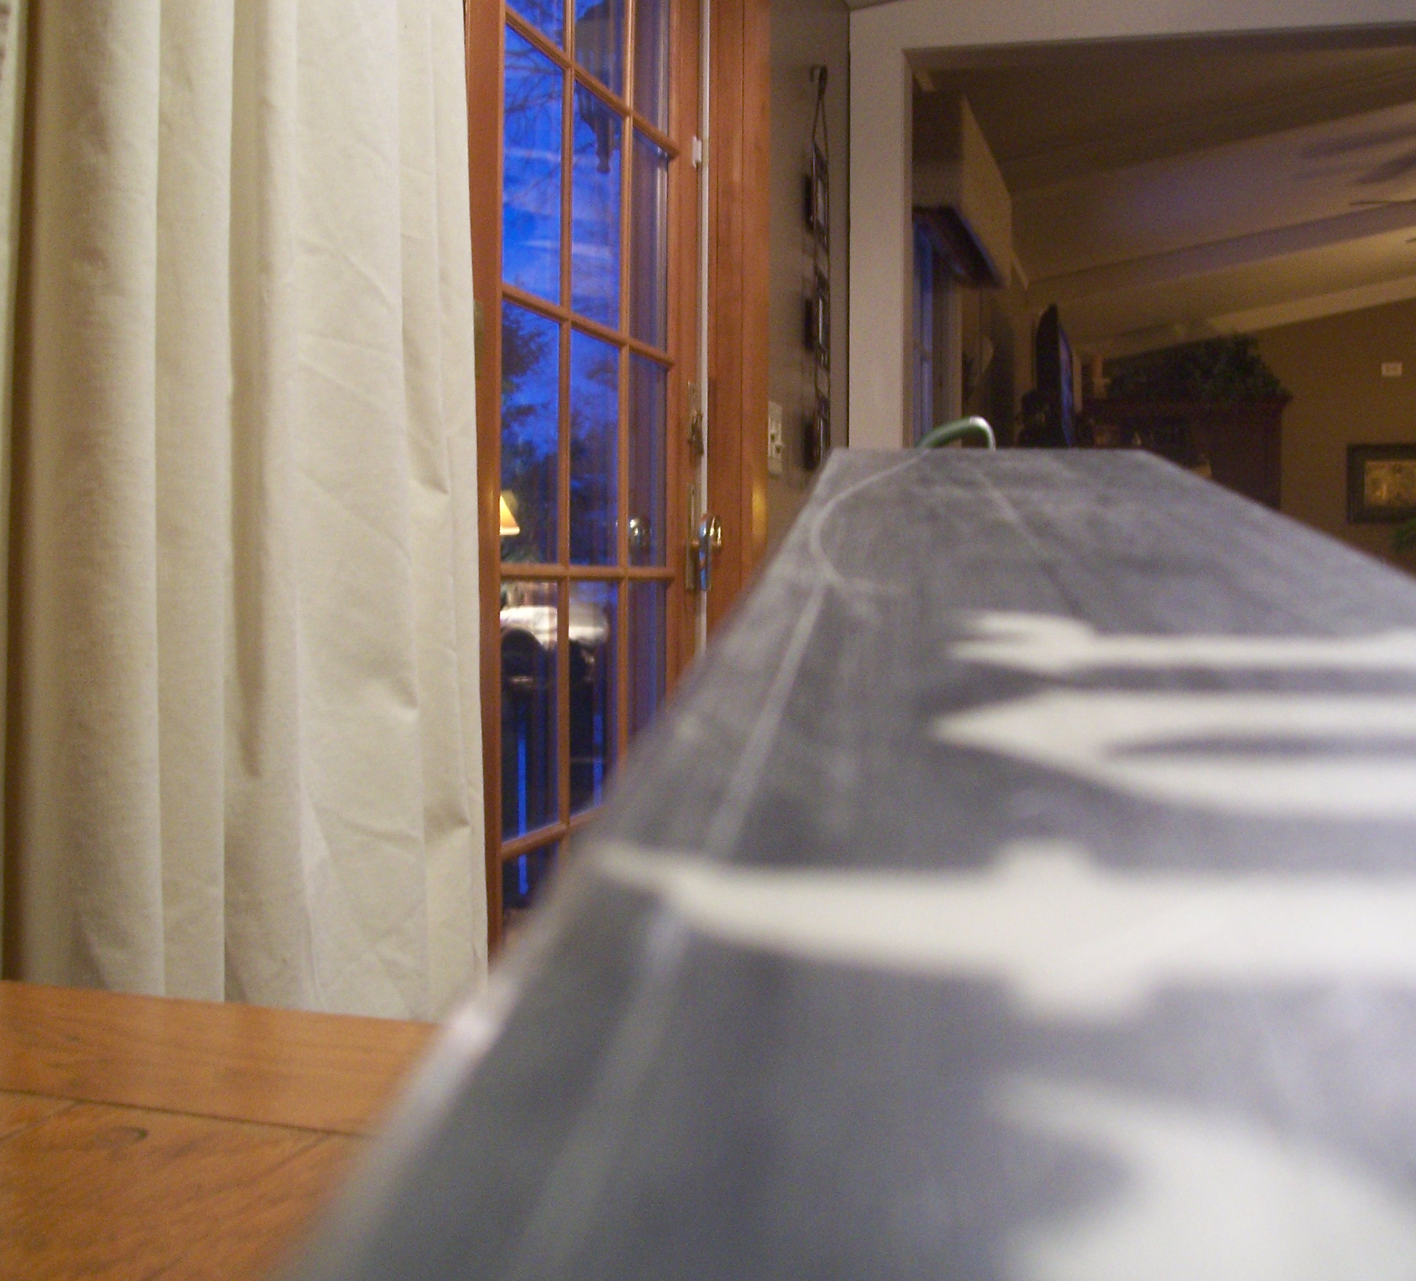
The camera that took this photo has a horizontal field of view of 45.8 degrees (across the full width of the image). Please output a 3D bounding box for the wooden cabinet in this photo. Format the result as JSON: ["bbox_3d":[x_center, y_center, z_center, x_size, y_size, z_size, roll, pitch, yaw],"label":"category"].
[{"bbox_3d":[2.540,-0.330,8.900,1.080,1.880,0.580,1,2,16],"label":"wooden cabinet"}]

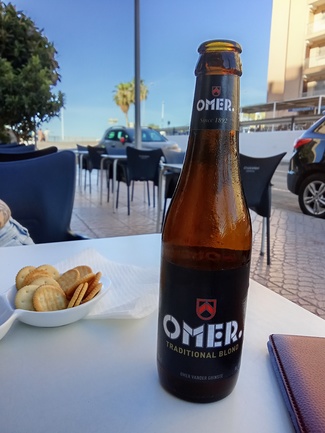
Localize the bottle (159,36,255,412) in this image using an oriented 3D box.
[{"bbox_3d":[0.031,0.009,0.239,0.061,0.233,0.061,3,12,3],"label":"bottle"}]

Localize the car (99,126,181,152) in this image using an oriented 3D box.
[{"bbox_3d":[-0.890,-2.510,13.090,1.770,1.570,4.150,-5,14,-31],"label":"car"}]

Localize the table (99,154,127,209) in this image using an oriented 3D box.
[{"bbox_3d":[-0.439,-0.483,4.952,0.710,0.735,0.710,-3,13,-24],"label":"table"}]

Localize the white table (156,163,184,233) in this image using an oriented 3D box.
[{"bbox_3d":[0.427,-0.069,3.110,0.710,0.735,0.710,-4,13,-27],"label":"white table"}]

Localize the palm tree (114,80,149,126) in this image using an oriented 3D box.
[{"bbox_3d":[-4.111,-13.167,45.000,4.300,8.500,4.300,2,12,0],"label":"palm tree"}]

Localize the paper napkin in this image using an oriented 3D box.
[{"bbox_3d":[-0.067,0.073,0.439,0.175,0.020,0.148,10,14,34],"label":"paper napkin"}]

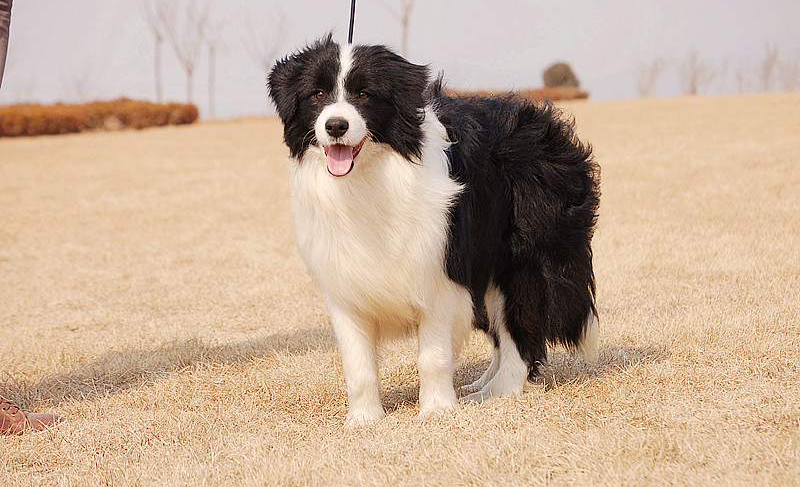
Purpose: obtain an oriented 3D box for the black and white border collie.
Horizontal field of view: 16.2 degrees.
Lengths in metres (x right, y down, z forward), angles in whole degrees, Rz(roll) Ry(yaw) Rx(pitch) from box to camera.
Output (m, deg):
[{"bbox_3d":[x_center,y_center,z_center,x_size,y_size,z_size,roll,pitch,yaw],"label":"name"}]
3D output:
[{"bbox_3d":[0.070,-0.034,4.720,0.330,0.610,0.800,1,3,26],"label":"black and white border collie"}]

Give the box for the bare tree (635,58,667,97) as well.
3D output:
[{"bbox_3d":[12.444,-7.948,140.000,1.590,2.484,1.590,0,3,0],"label":"bare tree"}]

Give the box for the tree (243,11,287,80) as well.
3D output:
[{"bbox_3d":[-5.529,-7.304,115.000,1.796,4.407,1.796,0,3,0],"label":"tree"}]

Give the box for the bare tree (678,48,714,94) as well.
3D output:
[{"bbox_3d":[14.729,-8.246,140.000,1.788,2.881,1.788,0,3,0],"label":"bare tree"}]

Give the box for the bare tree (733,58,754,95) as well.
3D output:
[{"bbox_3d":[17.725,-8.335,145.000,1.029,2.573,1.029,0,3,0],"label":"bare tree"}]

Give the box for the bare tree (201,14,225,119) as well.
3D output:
[{"bbox_3d":[-7.319,-6.889,110.000,0.937,4.098,0.937,0,3,0],"label":"bare tree"}]

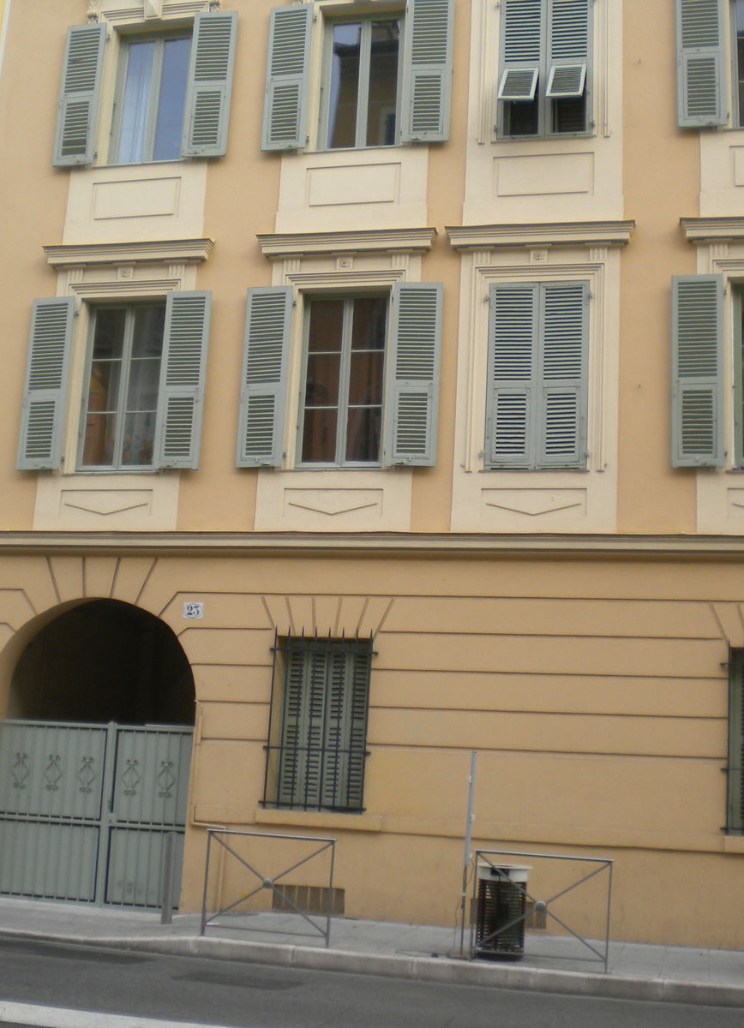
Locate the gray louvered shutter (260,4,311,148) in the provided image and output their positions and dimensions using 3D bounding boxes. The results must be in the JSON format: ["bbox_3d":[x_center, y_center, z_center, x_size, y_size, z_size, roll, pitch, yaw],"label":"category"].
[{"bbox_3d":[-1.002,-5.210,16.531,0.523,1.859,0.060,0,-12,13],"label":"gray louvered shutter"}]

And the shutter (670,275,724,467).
[{"bbox_3d":[3.362,-1.485,14.292,0.527,2.070,0.055,0,-12,15],"label":"shutter"}]

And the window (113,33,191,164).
[{"bbox_3d":[-2.683,-5.135,17.153,1.080,1.677,0.120,0,-12,13],"label":"window"}]

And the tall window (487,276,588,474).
[{"bbox_3d":[1.800,-1.521,15.127,1.101,2.131,0.120,0,-12,13],"label":"tall window"}]

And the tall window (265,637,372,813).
[{"bbox_3d":[-0.573,2.218,14.836,1.103,1.864,0.080,0,-12,13],"label":"tall window"}]

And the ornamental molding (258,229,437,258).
[{"bbox_3d":[-0.281,-3.007,15.437,2.050,0.207,0.220,0,-11,13],"label":"ornamental molding"}]

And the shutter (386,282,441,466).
[{"bbox_3d":[0.465,-1.518,14.966,0.527,2.070,0.055,1,-11,10],"label":"shutter"}]

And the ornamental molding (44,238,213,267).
[{"bbox_3d":[-2.809,-2.998,16.019,2.110,0.204,0.220,0,-11,13],"label":"ornamental molding"}]

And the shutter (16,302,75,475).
[{"bbox_3d":[-3.740,-1.506,15.934,0.527,2.070,0.055,0,-12,15],"label":"shutter"}]

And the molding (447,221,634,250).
[{"bbox_3d":[1.815,-2.985,14.950,2.045,0.208,0.220,0,-11,13],"label":"molding"}]

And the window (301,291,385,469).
[{"bbox_3d":[-0.310,-1.531,15.815,1.050,2.070,0.120,0,-12,13],"label":"window"}]

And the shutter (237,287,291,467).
[{"bbox_3d":[-1.220,-1.571,15.797,0.531,2.136,0.060,0,-12,13],"label":"shutter"}]

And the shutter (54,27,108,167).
[{"bbox_3d":[-3.494,-5.033,16.622,0.527,1.870,0.055,0,-12,15],"label":"shutter"}]

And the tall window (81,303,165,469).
[{"bbox_3d":[-2.854,-1.473,15.982,1.030,1.980,0.140,0,-11,13],"label":"tall window"}]

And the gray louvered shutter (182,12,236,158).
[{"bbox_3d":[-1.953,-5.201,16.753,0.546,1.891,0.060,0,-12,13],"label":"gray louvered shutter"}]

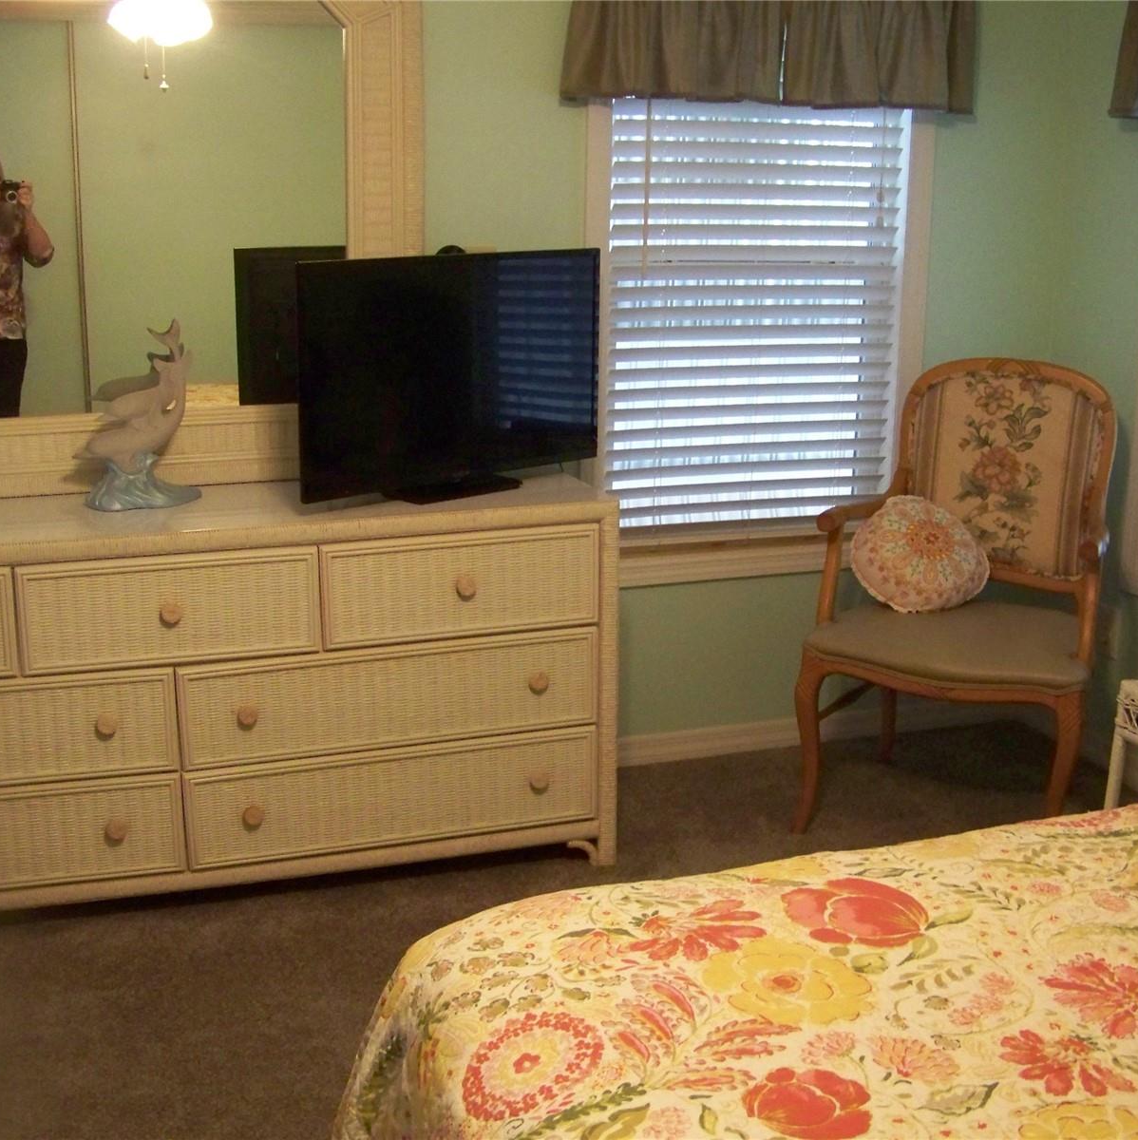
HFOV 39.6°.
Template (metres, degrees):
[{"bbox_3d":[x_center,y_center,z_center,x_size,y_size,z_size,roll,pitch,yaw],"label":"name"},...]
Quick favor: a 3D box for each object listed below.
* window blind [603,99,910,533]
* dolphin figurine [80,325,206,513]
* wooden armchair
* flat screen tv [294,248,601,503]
[{"bbox_3d":[0.428,-0.657,3.634,0.707,1.150,0.060,-4,15,-15],"label":"window blind"},{"bbox_3d":[-0.819,-0.293,2.985,0.229,0.350,0.130,-4,15,-15],"label":"dolphin figurine"},{"bbox_3d":[0.841,0.073,3.338,0.600,0.984,0.620,7,16,25],"label":"wooden armchair"},{"bbox_3d":[-0.230,-0.388,3.122,0.725,0.461,0.180,-12,19,-39],"label":"flat screen tv"}]

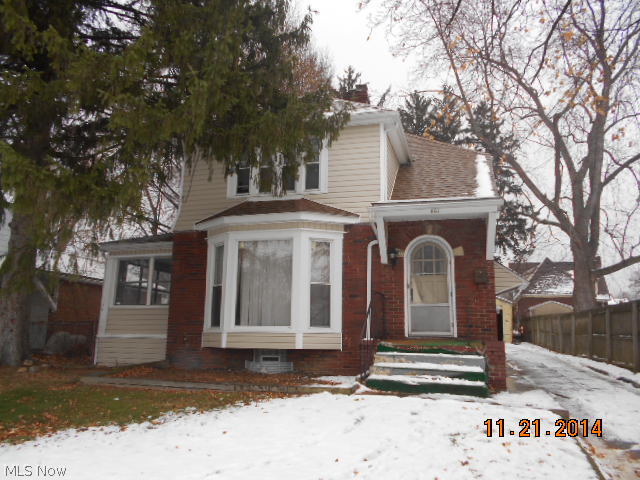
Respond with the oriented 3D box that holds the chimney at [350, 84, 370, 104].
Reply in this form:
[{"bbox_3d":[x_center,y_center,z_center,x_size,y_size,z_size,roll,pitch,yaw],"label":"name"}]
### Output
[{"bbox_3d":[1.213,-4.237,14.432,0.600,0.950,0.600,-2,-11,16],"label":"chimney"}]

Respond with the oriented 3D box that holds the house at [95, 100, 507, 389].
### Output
[{"bbox_3d":[-0.279,-0.304,14.518,10.300,8.000,9.500,-2,-11,16],"label":"house"}]

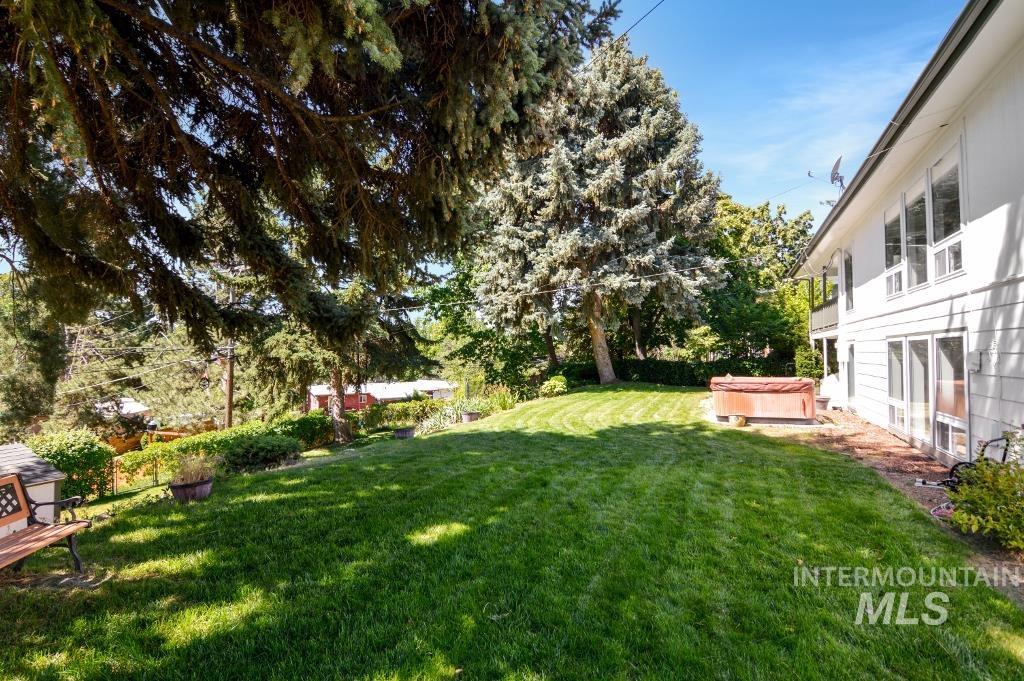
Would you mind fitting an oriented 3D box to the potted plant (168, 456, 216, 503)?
[{"bbox_3d":[-4.100,1.780,5.850,0.580,0.560,0.580,-1,-1,45],"label":"potted plant"}]

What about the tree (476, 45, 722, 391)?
[{"bbox_3d":[3.850,-5.600,20.700,10.300,15.200,10.000,0,-1,26],"label":"tree"}]

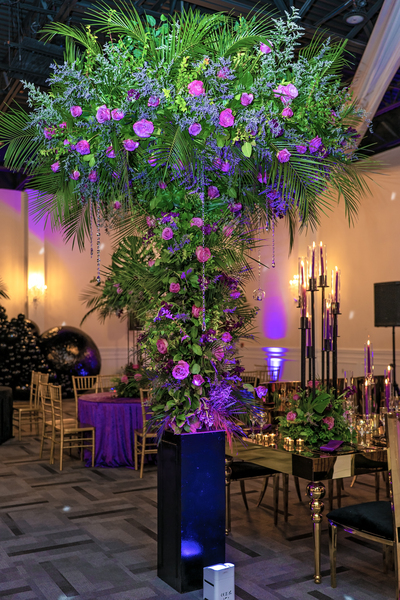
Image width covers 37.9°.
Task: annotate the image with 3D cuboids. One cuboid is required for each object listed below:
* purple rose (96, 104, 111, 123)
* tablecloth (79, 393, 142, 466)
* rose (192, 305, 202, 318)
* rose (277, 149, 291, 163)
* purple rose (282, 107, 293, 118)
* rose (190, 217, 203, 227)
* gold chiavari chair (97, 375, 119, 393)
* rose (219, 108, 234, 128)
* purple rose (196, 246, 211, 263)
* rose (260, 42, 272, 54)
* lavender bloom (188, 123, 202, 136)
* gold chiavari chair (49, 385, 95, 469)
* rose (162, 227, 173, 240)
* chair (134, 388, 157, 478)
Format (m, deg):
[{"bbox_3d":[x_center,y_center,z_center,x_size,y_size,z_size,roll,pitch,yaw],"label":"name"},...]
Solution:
[{"bbox_3d":[-0.492,-0.949,2.980,0.074,0.095,0.070,0,-2,7],"label":"purple rose"},{"bbox_3d":[-0.780,1.619,7.450,1.620,0.757,1.620,0,-4,0],"label":"tablecloth"},{"bbox_3d":[-0.015,0.067,3.400,0.065,0.075,0.062,0,-3,6],"label":"rose"},{"bbox_3d":[0.444,-0.768,3.100,0.072,0.072,0.066,1,-4,-24],"label":"rose"},{"bbox_3d":[0.471,-1.009,3.140,0.060,0.064,0.058,1,-4,-24],"label":"purple rose"},{"bbox_3d":[-0.017,-0.445,3.330,0.074,0.063,0.065,0,-2,-3],"label":"rose"},{"bbox_3d":[-1.130,1.491,7.877,0.400,0.920,0.420,1,-4,-22],"label":"gold chiavari chair"},{"bbox_3d":[0.134,-0.902,2.900,0.077,0.095,0.075,0,-2,-4],"label":"rose"},{"bbox_3d":[0.021,-0.257,3.300,0.085,0.093,0.075,0,-2,-5],"label":"purple rose"},{"bbox_3d":[0.416,-1.575,3.647,0.078,0.081,0.068,1,-4,-11],"label":"rose"},{"bbox_3d":[-0.027,-0.989,3.383,0.078,0.073,0.064,0,-4,0],"label":"lavender bloom"},{"bbox_3d":[-1.440,1.419,6.639,0.420,0.920,0.400,2,-4,-28],"label":"gold chiavari chair"},{"bbox_3d":[-0.197,-0.403,3.560,0.070,0.079,0.064,-1,-4,17],"label":"rose"},{"bbox_3d":[-0.465,1.398,6.260,0.400,0.920,0.420,1,-3,-13],"label":"chair"}]

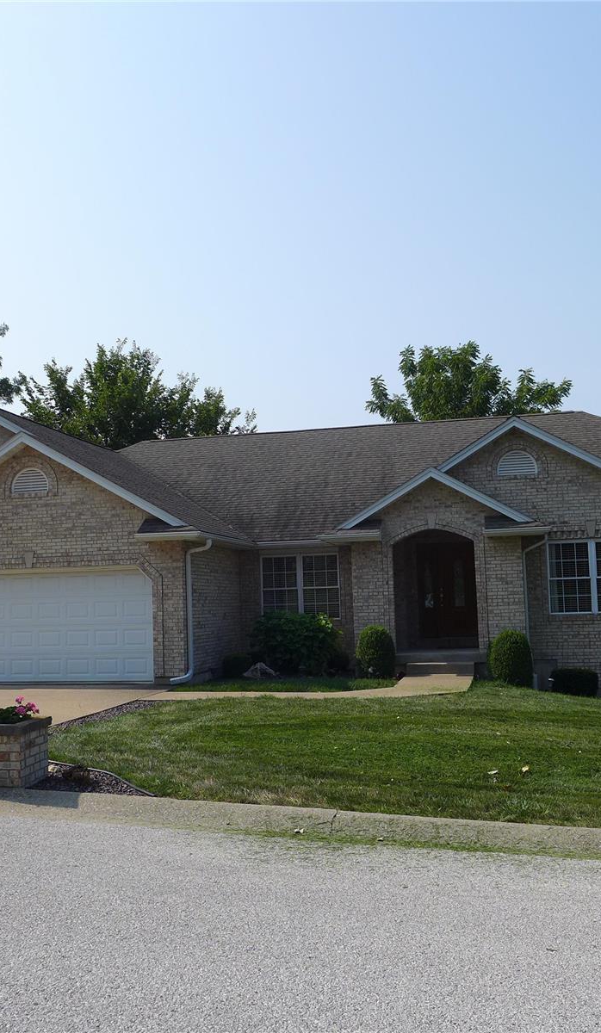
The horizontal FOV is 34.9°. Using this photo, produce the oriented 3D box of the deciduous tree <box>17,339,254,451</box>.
[{"bbox_3d":[-7.074,-0.698,41.032,10.000,14.200,9.300,-3,-5,13],"label":"deciduous tree"}]

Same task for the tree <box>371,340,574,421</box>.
[{"bbox_3d":[6.512,-0.379,36.654,8.200,13.000,7.600,-3,-5,13],"label":"tree"}]

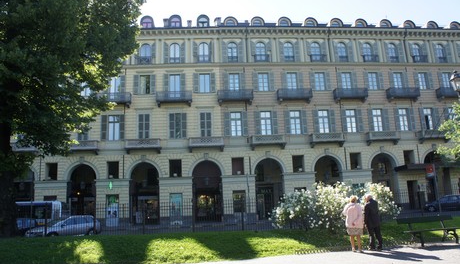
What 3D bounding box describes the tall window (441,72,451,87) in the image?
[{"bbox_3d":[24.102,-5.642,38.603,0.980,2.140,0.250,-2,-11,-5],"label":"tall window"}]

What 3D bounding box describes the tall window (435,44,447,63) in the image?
[{"bbox_3d":[23.314,-8.695,38.223,1.130,2.306,0.250,-2,-11,-5],"label":"tall window"}]

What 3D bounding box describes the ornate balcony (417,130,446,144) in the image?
[{"bbox_3d":[20.923,0.513,35.354,3.350,1.500,0.900,-2,-12,-4],"label":"ornate balcony"}]

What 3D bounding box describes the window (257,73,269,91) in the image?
[{"bbox_3d":[3.515,-5.312,37.012,1.140,2.070,0.250,-2,-11,-5],"label":"window"}]

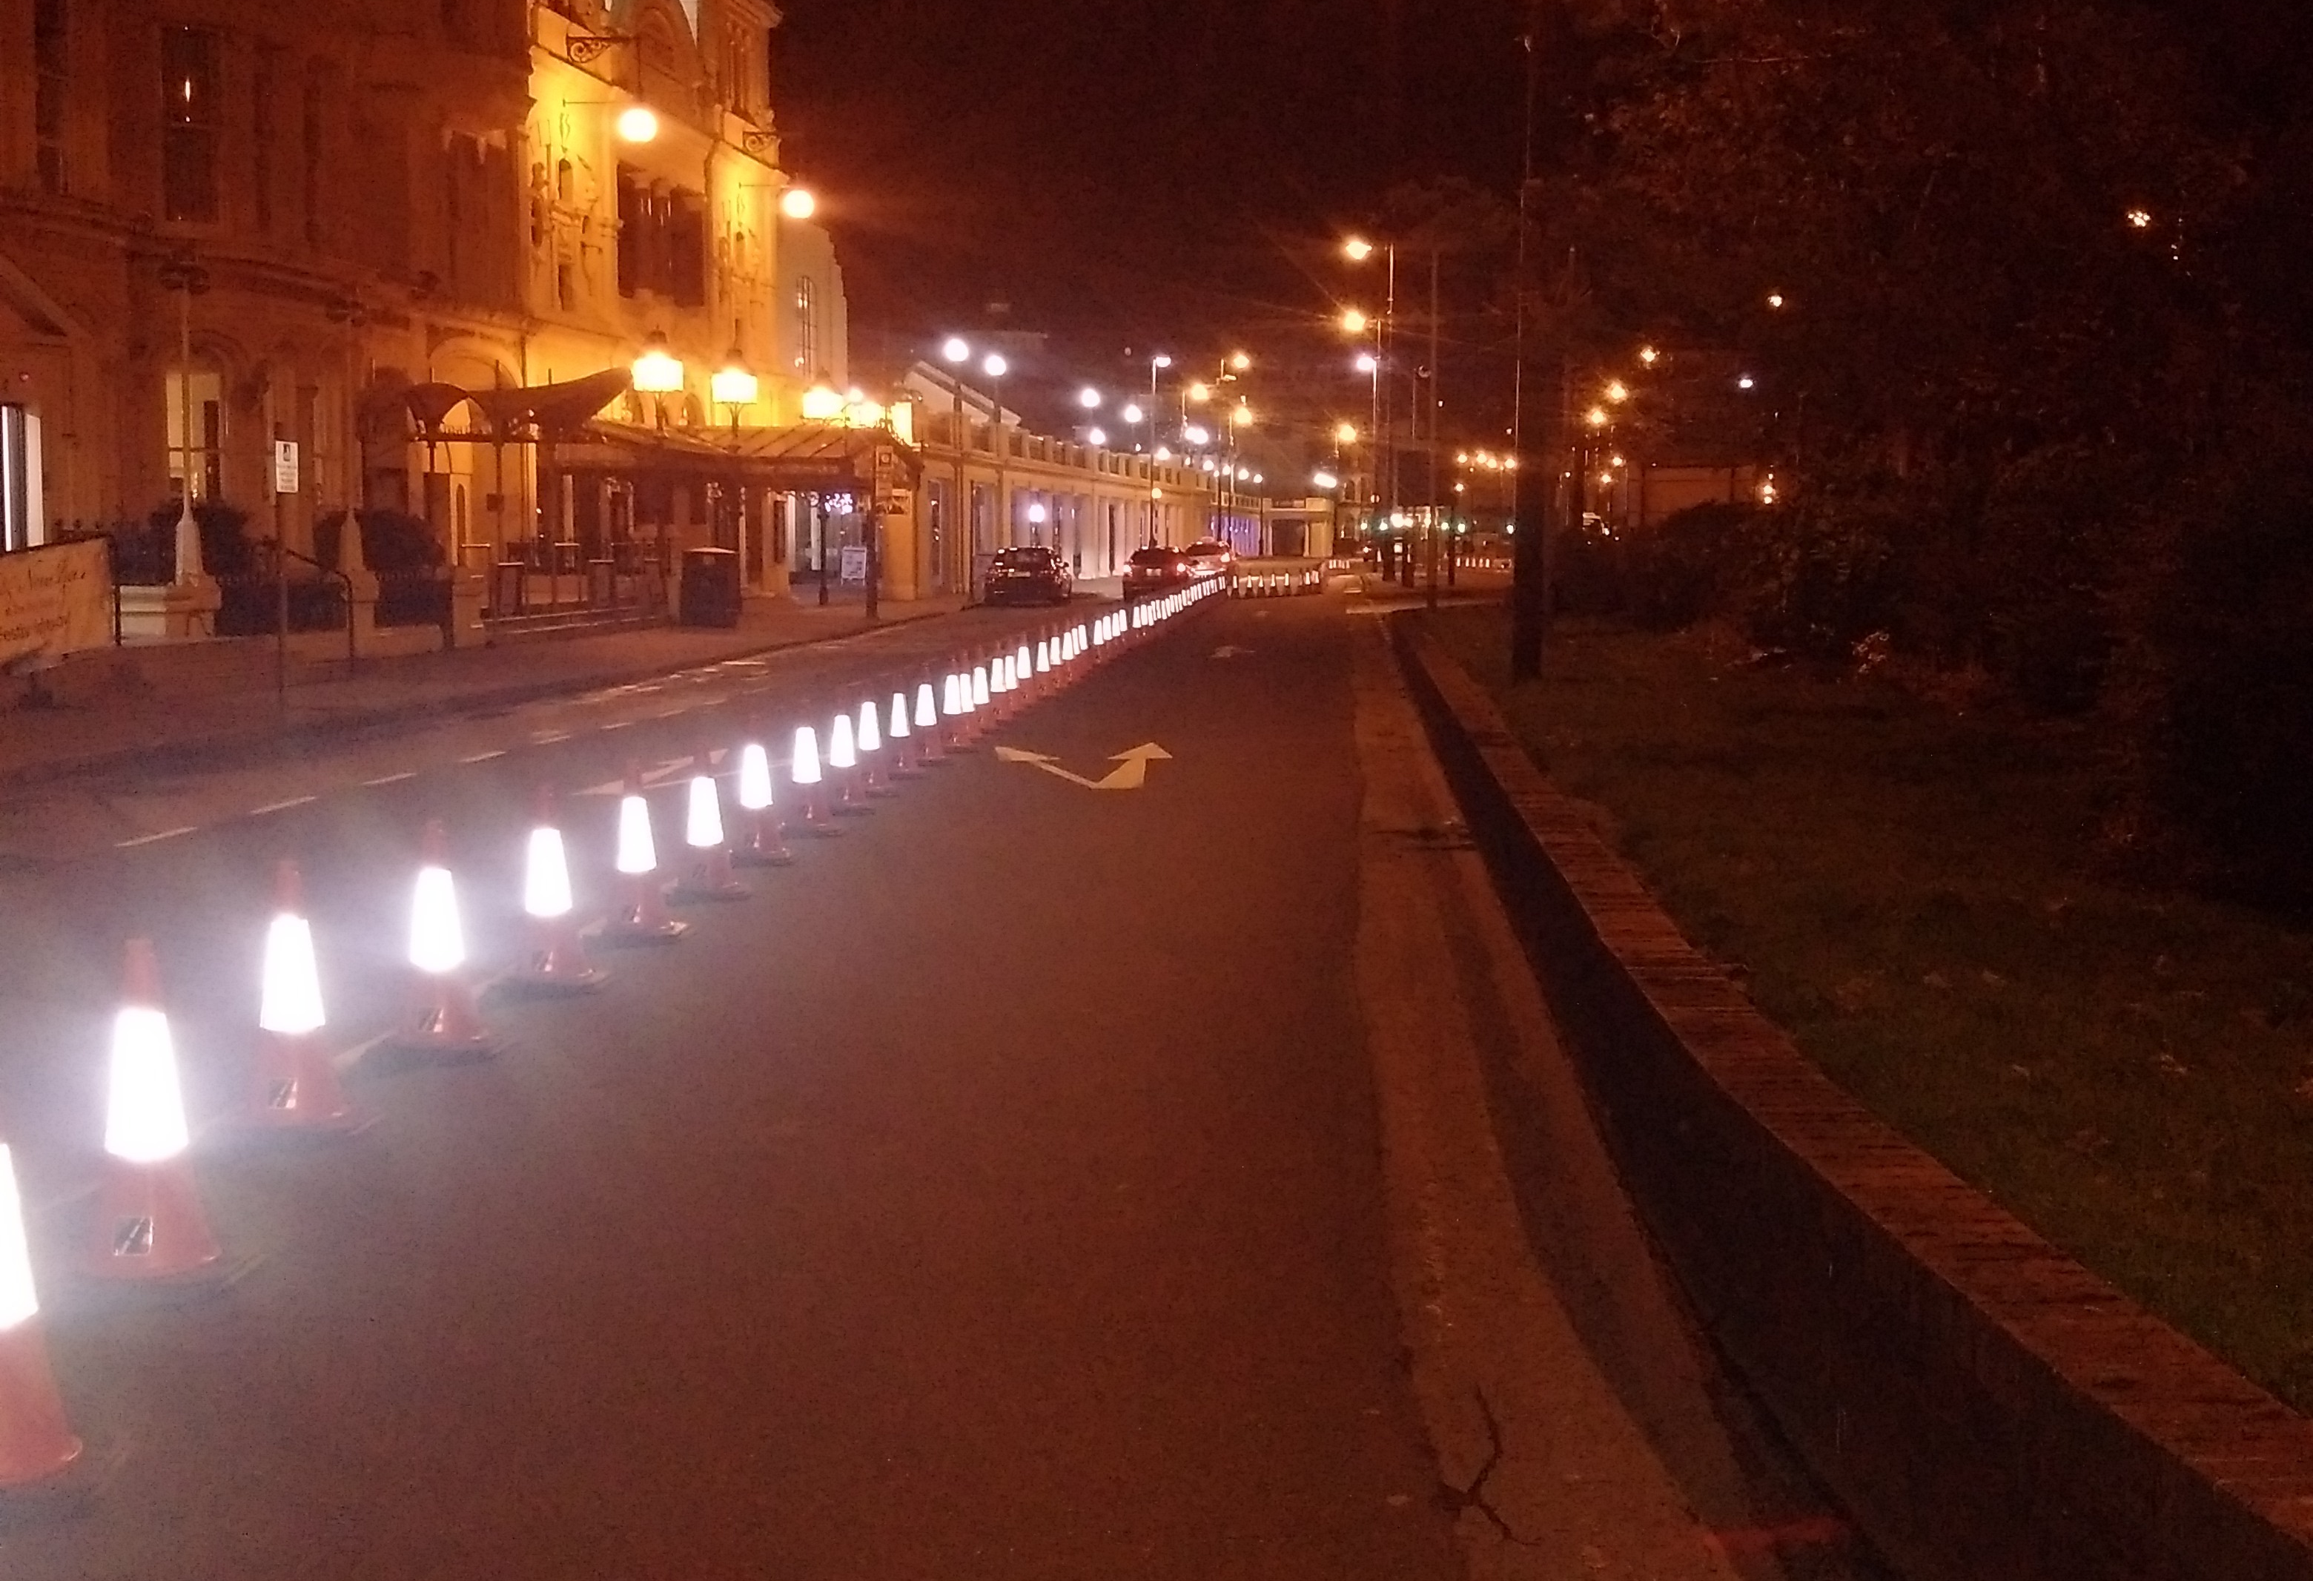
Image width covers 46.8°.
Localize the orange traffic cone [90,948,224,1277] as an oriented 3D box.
[{"bbox_3d":[-2.183,0.704,5.791,0.400,0.750,0.400,1,5,3],"label":"orange traffic cone"}]

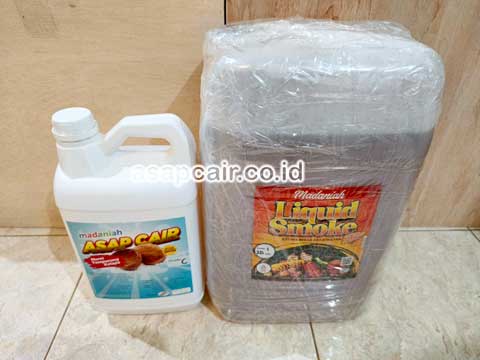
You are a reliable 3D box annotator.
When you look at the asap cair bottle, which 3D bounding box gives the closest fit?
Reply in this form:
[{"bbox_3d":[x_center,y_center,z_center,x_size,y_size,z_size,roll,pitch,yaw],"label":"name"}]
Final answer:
[{"bbox_3d":[-0.154,0.054,0.488,0.175,0.331,0.120,-2,36,-4],"label":"asap cair bottle"}]

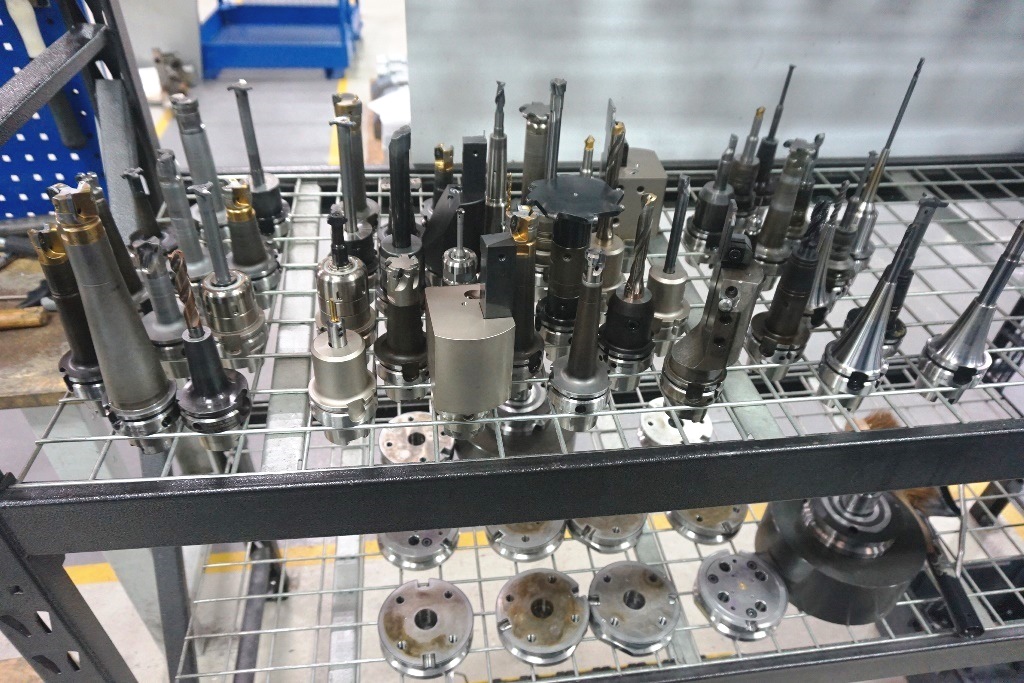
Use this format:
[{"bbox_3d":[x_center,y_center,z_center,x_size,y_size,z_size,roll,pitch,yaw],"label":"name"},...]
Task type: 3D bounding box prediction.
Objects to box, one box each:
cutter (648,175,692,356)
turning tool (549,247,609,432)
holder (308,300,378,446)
[{"bbox_3d":[0.173,-0.081,0.744,0.063,0.211,0.063,0,37,0],"label":"cutter"},{"bbox_3d":[0.071,0.000,0.665,0.063,0.204,0.063,-4,40,-7],"label":"turning tool"},{"bbox_3d":[-0.160,0.026,0.640,0.063,0.154,0.063,4,37,-3],"label":"holder"}]

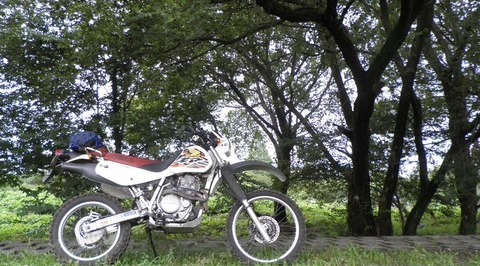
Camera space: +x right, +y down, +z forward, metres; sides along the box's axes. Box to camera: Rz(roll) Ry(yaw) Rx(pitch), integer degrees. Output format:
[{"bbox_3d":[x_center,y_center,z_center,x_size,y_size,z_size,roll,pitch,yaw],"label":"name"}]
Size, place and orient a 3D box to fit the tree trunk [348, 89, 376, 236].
[{"bbox_3d":[1.880,0.429,5.837,0.400,2.250,0.400,0,-10,0],"label":"tree trunk"}]

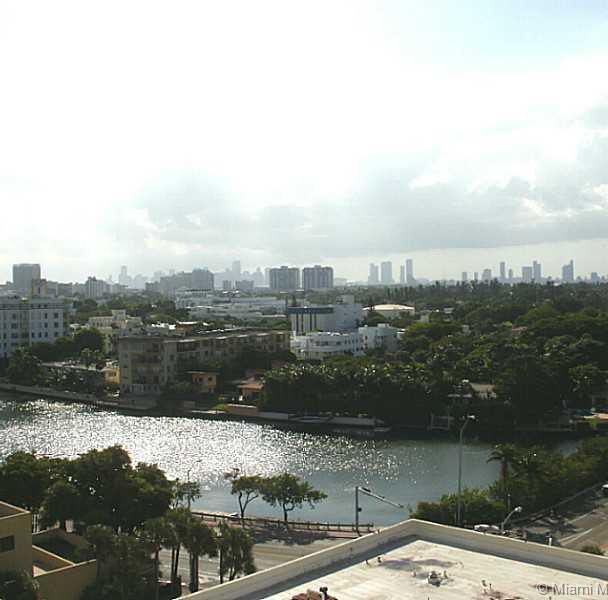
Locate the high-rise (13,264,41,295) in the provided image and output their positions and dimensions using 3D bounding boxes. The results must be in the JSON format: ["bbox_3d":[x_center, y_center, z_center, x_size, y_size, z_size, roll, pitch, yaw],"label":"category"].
[{"bbox_3d":[-731.104,-50.721,2189.054,58.000,90.000,35.000,-1,1,-3],"label":"high-rise"}]

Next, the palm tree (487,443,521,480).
[{"bbox_3d":[25.055,22.542,104.407,4.200,8.800,4.200,-1,1,0],"label":"palm tree"}]

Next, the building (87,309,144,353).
[{"bbox_3d":[-77.172,14.003,339.800,21.000,19.000,18.000,-1,1,-3],"label":"building"}]

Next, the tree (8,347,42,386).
[{"bbox_3d":[-85.768,19.874,254.885,11.000,12.200,10.500,-1,1,0],"label":"tree"}]

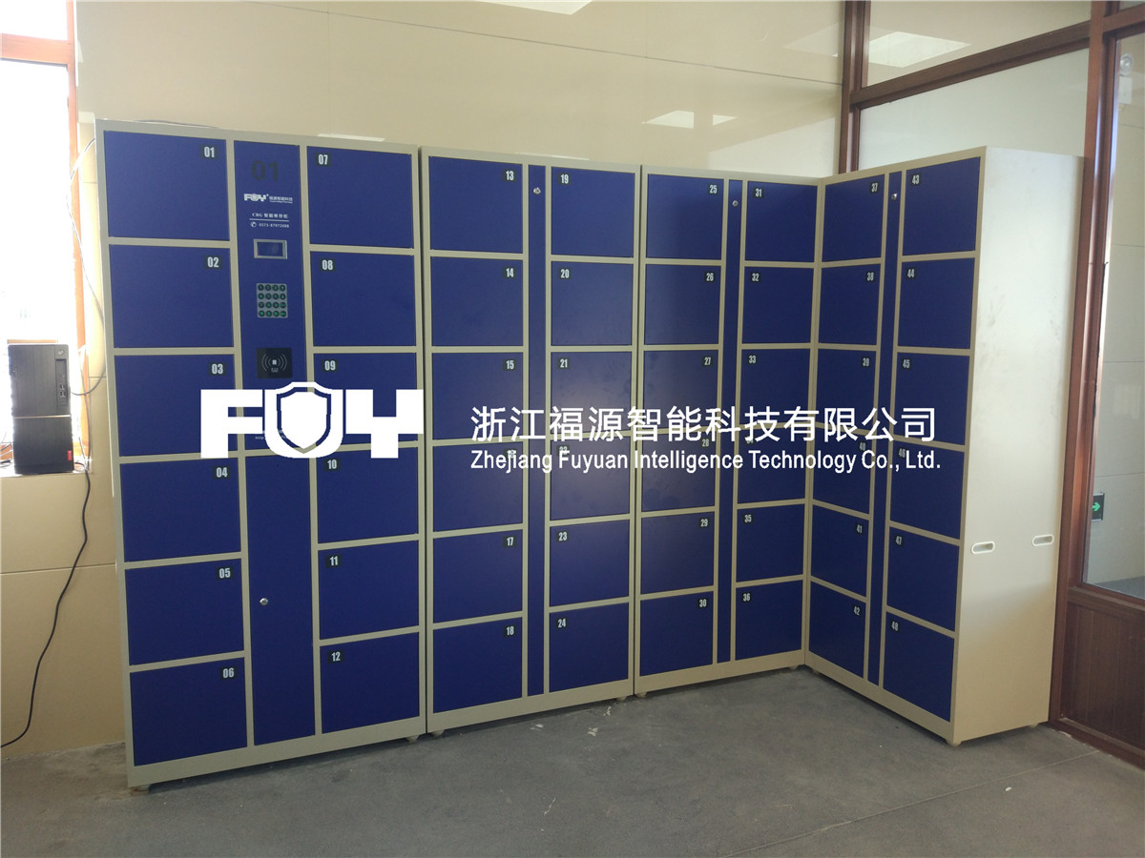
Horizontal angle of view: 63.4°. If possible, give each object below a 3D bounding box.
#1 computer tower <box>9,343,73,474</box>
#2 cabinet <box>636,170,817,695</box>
[{"bbox_3d":[-1.740,-0.079,3.031,0.158,0.395,0.370,-3,7,-30],"label":"computer tower"},{"bbox_3d":[0.479,0.010,3.505,0.741,1.852,0.415,-3,7,-24],"label":"cabinet"}]

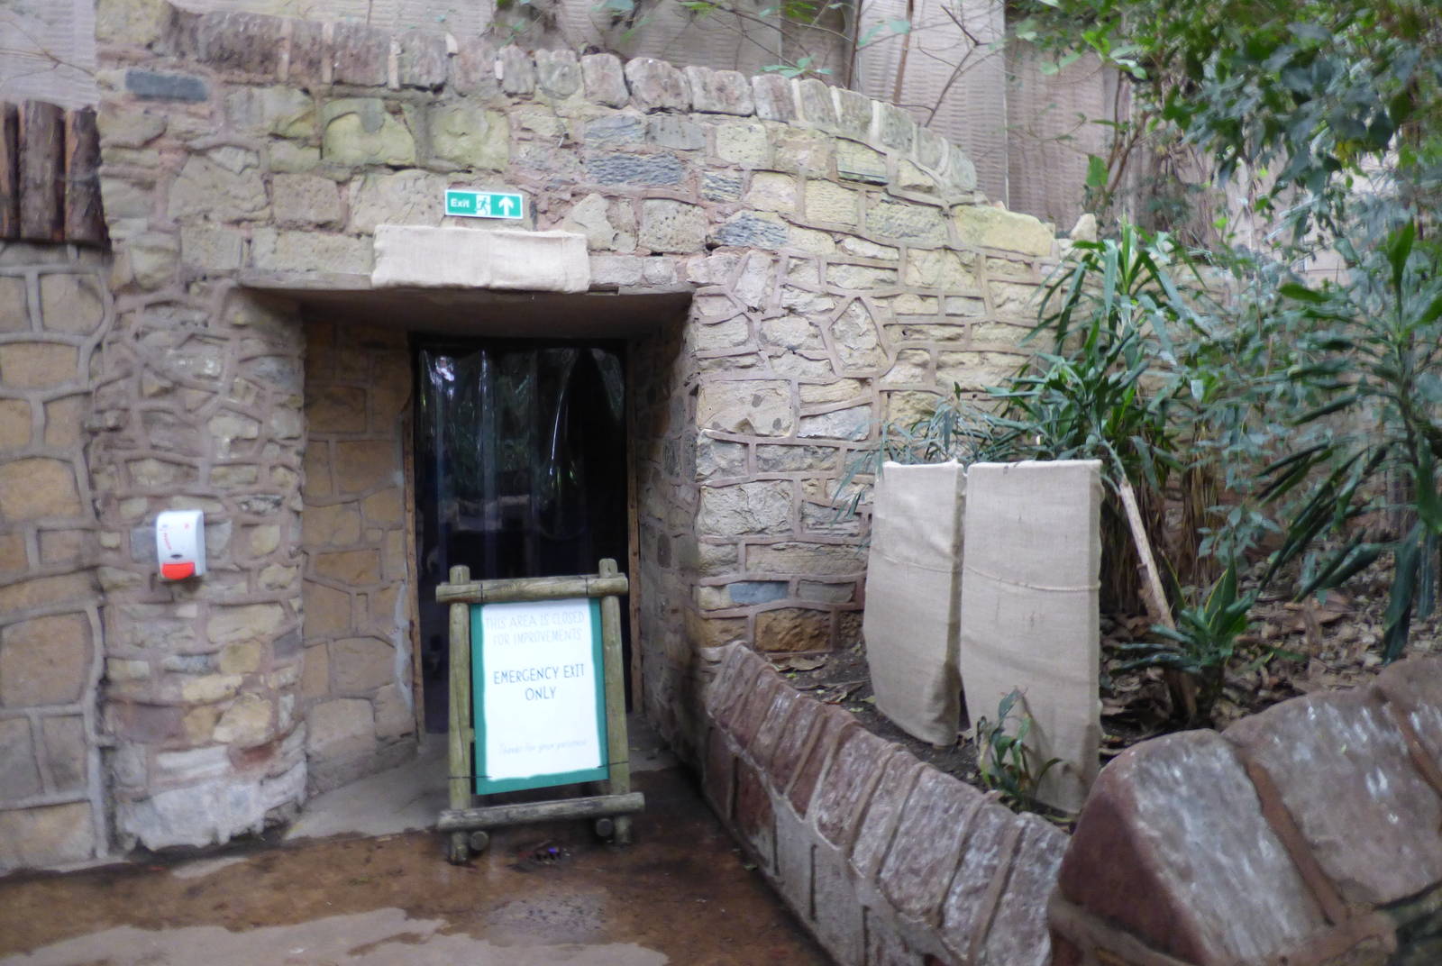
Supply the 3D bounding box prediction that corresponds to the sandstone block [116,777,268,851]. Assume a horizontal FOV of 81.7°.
[{"bbox_3d":[-1.964,1.218,3.154,0.496,0.223,0.160,-1,1,-12],"label":"sandstone block"}]

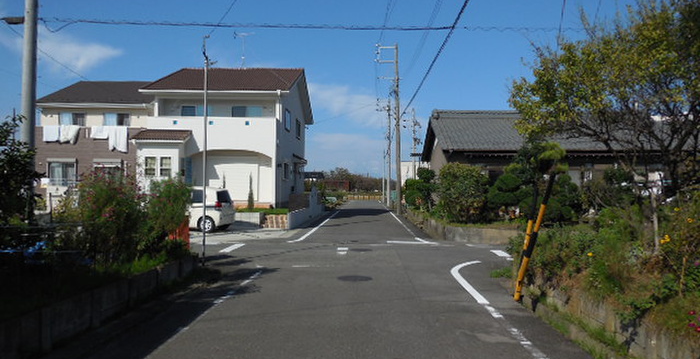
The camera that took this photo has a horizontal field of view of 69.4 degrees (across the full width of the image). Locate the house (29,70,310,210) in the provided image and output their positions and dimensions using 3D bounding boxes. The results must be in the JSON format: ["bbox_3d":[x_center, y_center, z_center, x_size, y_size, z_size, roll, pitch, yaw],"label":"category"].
[{"bbox_3d":[-9.900,-2.570,30.600,14.200,8.270,11.400,0,-1,1],"label":"house"}]

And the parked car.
[{"bbox_3d":[-6.830,1.200,20.300,4.150,1.700,1.690,0,-1,7],"label":"parked car"}]

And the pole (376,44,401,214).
[{"bbox_3d":[2.650,-3.480,34.950,1.650,11.770,0.400,0,-1,2],"label":"pole"}]

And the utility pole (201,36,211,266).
[{"bbox_3d":[-3.040,-0.610,10.750,0.220,4.870,0.170,0,-1,0],"label":"utility pole"}]

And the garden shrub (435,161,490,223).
[{"bbox_3d":[4.160,0.520,18.700,1.950,2.200,1.900,0,-1,0],"label":"garden shrub"}]

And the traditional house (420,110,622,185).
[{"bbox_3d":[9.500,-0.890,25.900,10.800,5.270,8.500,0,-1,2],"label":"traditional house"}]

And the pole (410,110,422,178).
[{"bbox_3d":[7.400,-2.450,57.000,1.300,10.900,0.500,0,-1,2],"label":"pole"}]

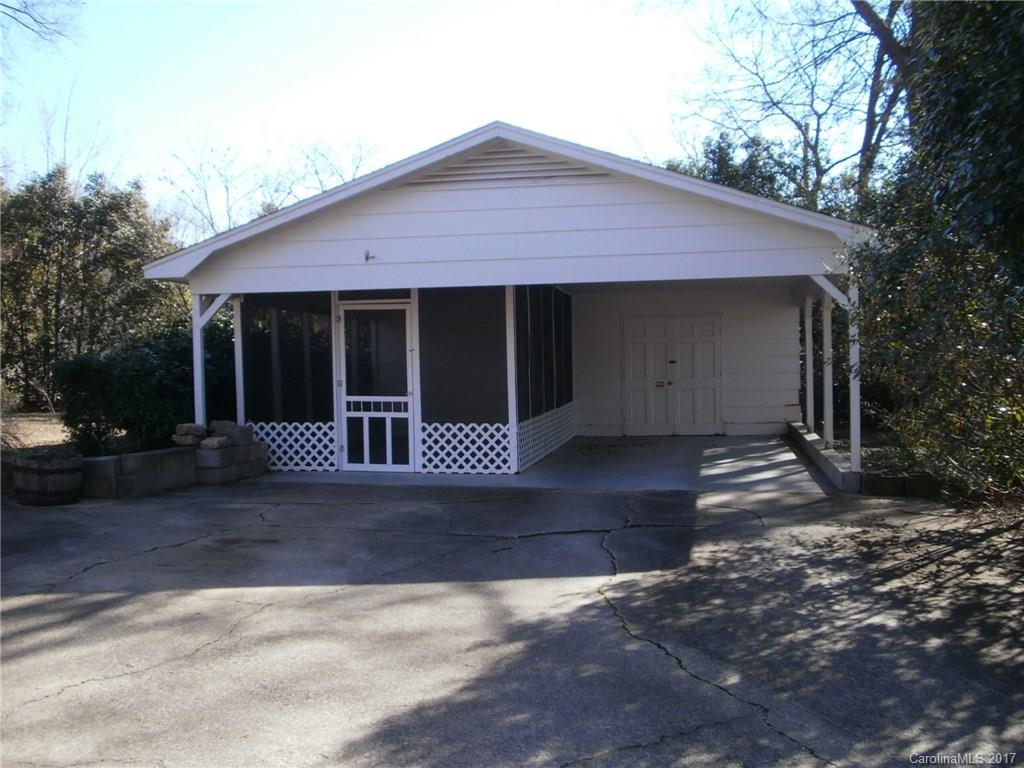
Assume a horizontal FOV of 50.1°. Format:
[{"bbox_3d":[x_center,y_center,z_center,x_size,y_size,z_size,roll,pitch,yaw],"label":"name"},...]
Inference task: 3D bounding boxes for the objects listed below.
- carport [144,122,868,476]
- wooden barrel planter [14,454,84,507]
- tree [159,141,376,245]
[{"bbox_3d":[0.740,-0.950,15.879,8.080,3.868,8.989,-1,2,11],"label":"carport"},{"bbox_3d":[-4.670,0.946,10.993,0.650,0.460,0.650,-1,2,11],"label":"wooden barrel planter"},{"bbox_3d":[-6.631,-2.990,30.068,5.800,7.370,5.500,-1,2,11],"label":"tree"}]

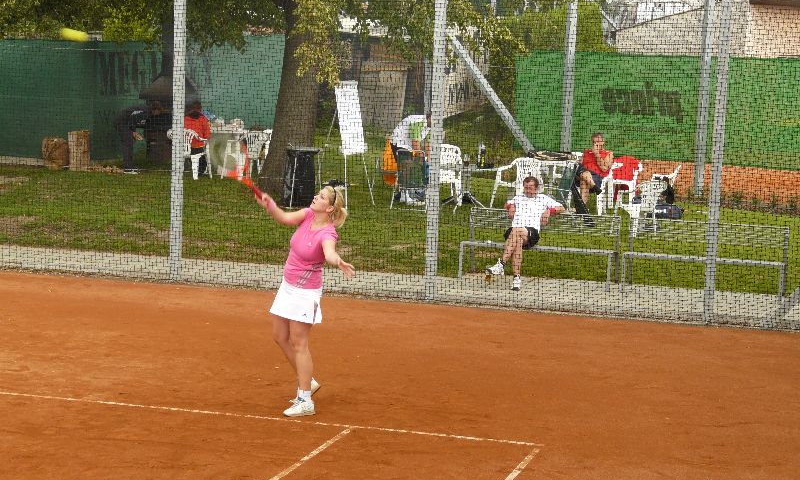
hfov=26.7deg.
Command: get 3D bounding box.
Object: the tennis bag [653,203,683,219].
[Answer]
[{"bbox_3d":[4.233,-0.453,26.800,0.680,0.270,0.320,3,7,6],"label":"tennis bag"}]

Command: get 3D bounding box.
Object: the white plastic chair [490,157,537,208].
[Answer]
[{"bbox_3d":[1.920,-0.931,27.800,0.580,0.830,0.580,6,8,30],"label":"white plastic chair"}]

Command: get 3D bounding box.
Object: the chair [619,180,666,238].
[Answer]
[{"bbox_3d":[3.608,-0.476,25.100,0.570,0.820,0.570,-3,9,-38],"label":"chair"}]

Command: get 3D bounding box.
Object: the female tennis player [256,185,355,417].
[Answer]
[{"bbox_3d":[-0.700,0.448,12.500,0.620,1.660,0.820,-3,9,-38],"label":"female tennis player"}]

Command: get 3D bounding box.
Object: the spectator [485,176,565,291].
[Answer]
[{"bbox_3d":[1.443,-0.075,19.400,0.820,1.250,0.920,4,7,14],"label":"spectator"}]

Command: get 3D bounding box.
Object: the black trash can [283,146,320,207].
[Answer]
[{"bbox_3d":[-1.582,-1.004,27.100,0.540,0.930,0.520,2,7,0],"label":"black trash can"}]

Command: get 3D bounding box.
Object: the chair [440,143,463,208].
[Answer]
[{"bbox_3d":[0.752,-1.032,27.000,0.540,0.930,0.560,0,7,-15],"label":"chair"}]

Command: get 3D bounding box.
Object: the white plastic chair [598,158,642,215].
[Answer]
[{"bbox_3d":[3.694,-0.944,28.200,0.580,0.840,0.580,6,8,28],"label":"white plastic chair"}]

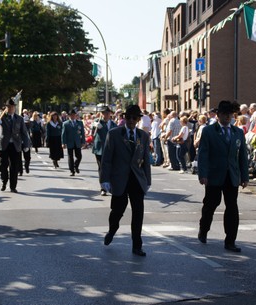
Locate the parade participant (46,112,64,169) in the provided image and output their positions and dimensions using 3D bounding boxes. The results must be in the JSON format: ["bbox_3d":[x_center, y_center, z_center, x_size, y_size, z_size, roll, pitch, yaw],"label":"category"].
[{"bbox_3d":[-2.186,-0.362,20.000,0.540,1.690,0.450,0,3,-13],"label":"parade participant"}]

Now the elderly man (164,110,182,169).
[{"bbox_3d":[1.310,-0.337,19.100,0.380,1.700,0.500,1,4,21],"label":"elderly man"}]

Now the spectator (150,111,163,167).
[{"bbox_3d":[0.905,-0.406,20.700,0.380,1.690,0.450,2,4,30],"label":"spectator"}]

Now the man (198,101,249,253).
[{"bbox_3d":[1.160,0.278,8.100,0.620,1.820,0.550,0,4,-7],"label":"man"}]

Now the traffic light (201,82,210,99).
[{"bbox_3d":[3.622,-2.874,31.000,0.420,0.800,0.300,0,3,-12],"label":"traffic light"}]

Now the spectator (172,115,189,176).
[{"bbox_3d":[1.464,-0.202,18.500,0.480,1.620,0.450,1,3,9],"label":"spectator"}]

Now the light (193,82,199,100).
[{"bbox_3d":[3.236,-2.925,31.800,0.340,0.880,0.290,-3,5,-44],"label":"light"}]

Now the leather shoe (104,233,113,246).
[{"bbox_3d":[-0.234,1.059,8.100,0.110,0.120,0.280,1,30,13],"label":"leather shoe"}]

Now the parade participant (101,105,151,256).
[{"bbox_3d":[-0.018,0.324,7.750,0.560,1.770,0.580,-1,3,-16],"label":"parade participant"}]

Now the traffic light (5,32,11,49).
[{"bbox_3d":[-6.449,-5.984,35.500,0.300,0.900,0.340,2,4,30],"label":"traffic light"}]

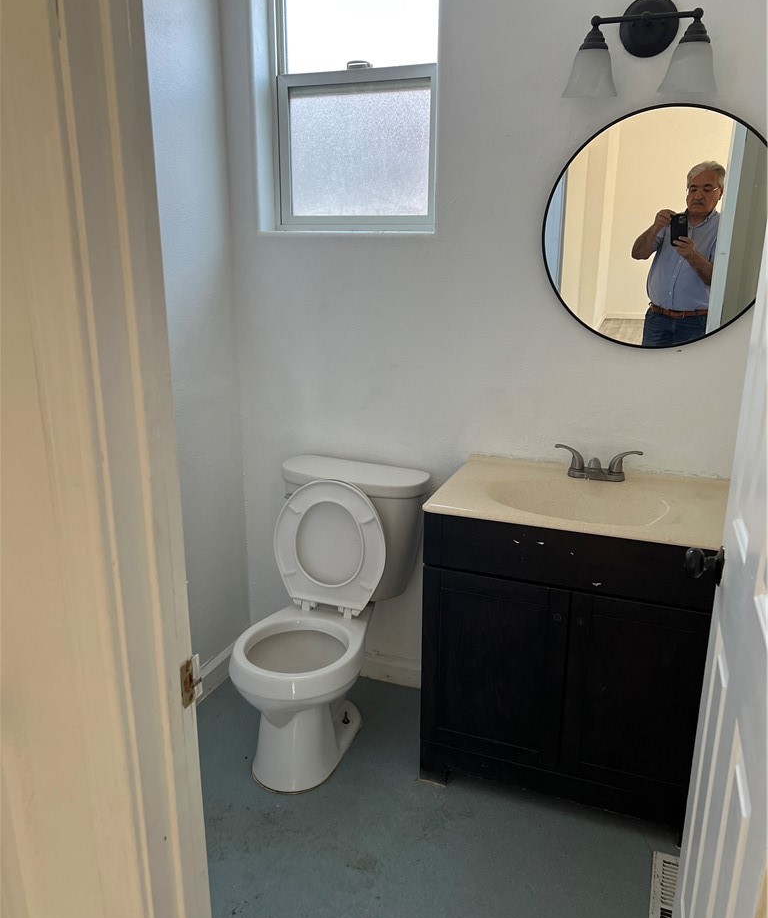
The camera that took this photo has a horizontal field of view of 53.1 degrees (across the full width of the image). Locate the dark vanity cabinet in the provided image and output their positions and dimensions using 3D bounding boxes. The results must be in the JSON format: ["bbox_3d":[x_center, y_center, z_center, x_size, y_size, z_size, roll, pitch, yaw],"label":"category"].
[{"bbox_3d":[0.539,0.507,2.156,0.763,0.827,0.450,6,18,20],"label":"dark vanity cabinet"}]

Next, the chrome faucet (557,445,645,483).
[{"bbox_3d":[0.575,0.022,2.086,0.233,0.089,0.135,6,18,20],"label":"chrome faucet"}]

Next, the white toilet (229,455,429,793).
[{"bbox_3d":[-0.178,0.484,2.280,0.467,0.795,0.695,6,18,20],"label":"white toilet"}]

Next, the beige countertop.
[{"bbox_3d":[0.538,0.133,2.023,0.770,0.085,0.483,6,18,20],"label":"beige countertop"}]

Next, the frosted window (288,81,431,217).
[{"bbox_3d":[-0.078,-0.929,2.319,0.456,0.377,0.040,6,18,20],"label":"frosted window"}]

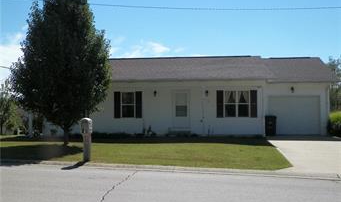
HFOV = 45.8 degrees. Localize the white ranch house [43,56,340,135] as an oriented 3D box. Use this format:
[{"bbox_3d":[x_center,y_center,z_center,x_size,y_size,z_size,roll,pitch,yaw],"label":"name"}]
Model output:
[{"bbox_3d":[1.120,-0.410,25.350,16.000,4.750,8.300,0,-2,7],"label":"white ranch house"}]

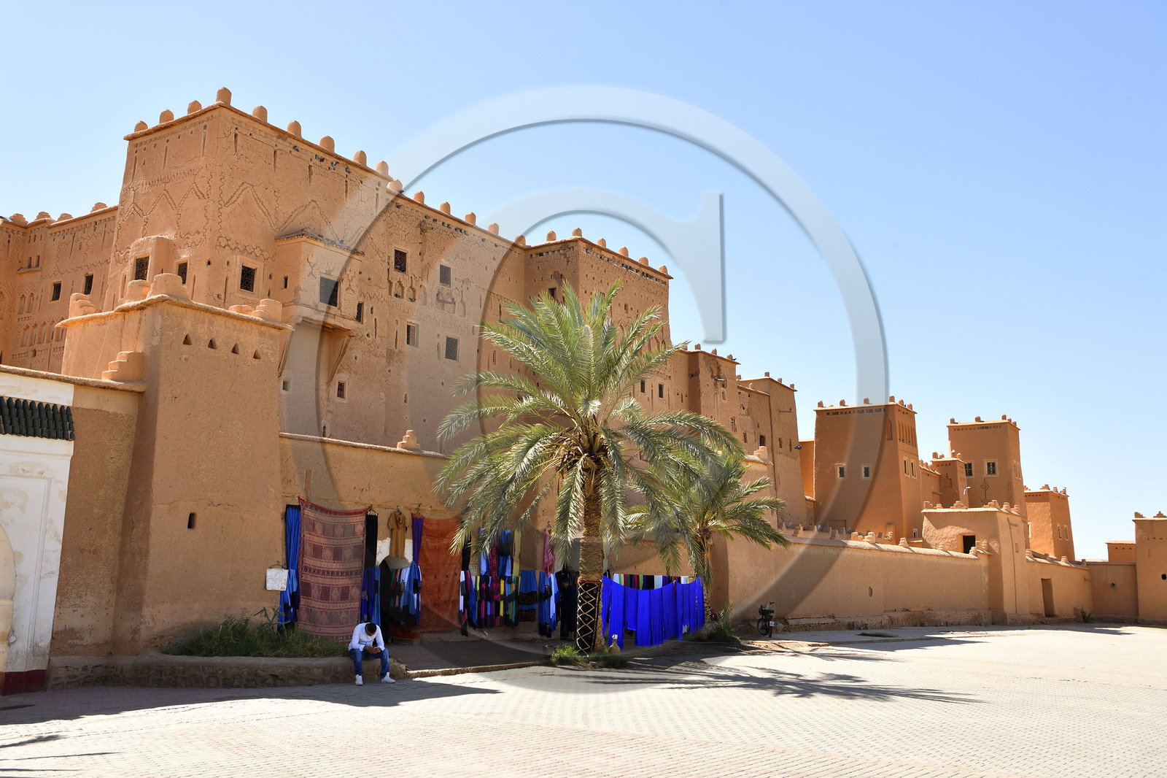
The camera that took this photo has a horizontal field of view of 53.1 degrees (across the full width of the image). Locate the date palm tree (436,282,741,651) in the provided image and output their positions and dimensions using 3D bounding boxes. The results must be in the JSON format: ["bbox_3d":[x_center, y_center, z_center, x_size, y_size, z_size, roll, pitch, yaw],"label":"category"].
[{"bbox_3d":[0.135,1.697,26.493,6.888,8.446,6.888,0,-10,0],"label":"date palm tree"}]

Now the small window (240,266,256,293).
[{"bbox_3d":[-10.783,-3.538,37.500,0.120,0.790,0.600,-5,-11,30],"label":"small window"}]

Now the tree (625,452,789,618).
[{"bbox_3d":[3.608,4.405,33.537,4.671,5.275,4.671,0,-10,0],"label":"tree"}]

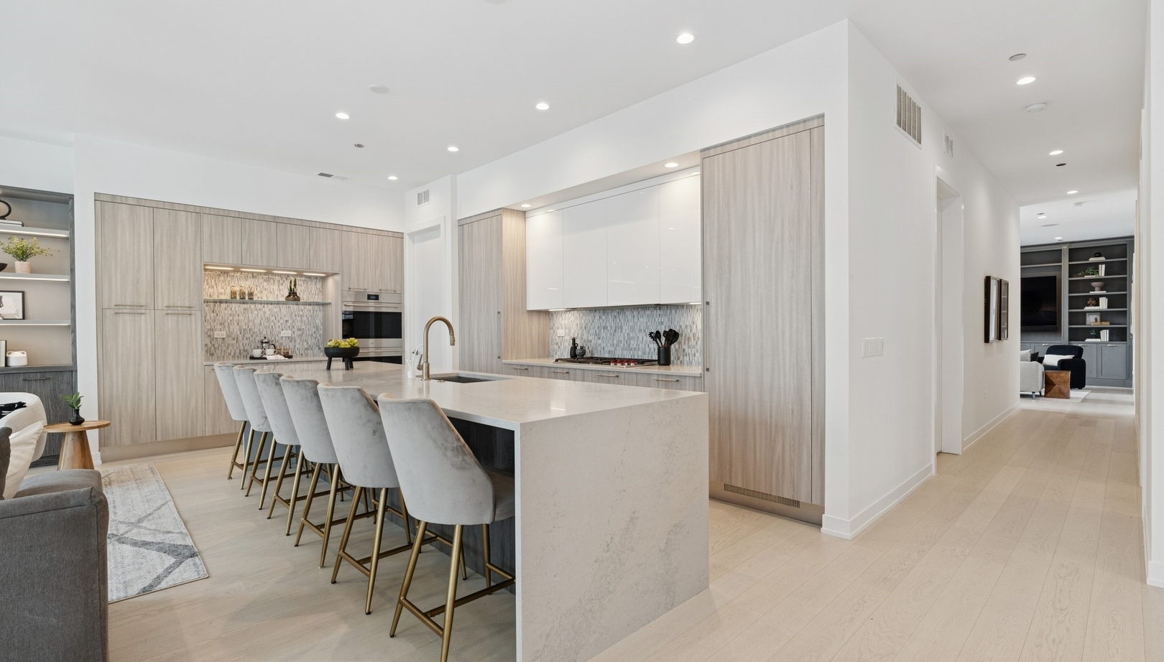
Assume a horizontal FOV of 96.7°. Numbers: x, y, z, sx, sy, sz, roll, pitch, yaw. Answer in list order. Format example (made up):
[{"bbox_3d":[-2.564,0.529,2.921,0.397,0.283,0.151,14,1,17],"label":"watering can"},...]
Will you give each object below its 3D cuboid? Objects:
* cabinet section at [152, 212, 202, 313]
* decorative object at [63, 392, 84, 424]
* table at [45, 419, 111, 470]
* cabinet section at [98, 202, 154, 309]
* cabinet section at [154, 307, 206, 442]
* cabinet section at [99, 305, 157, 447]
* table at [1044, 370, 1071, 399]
[{"bbox_3d":[-4.275,-0.713,5.435,0.377,0.997,0.600,-1,1,-43],"label":"cabinet section"},{"bbox_3d":[-4.092,0.624,4.164,0.130,0.258,0.130,-1,0,-44],"label":"decorative object"},{"bbox_3d":[-4.003,0.992,4.115,0.380,0.490,0.380,-1,0,-44],"label":"table"},{"bbox_3d":[-4.549,-0.710,5.178,0.374,0.997,0.600,-1,1,-43],"label":"cabinet section"},{"bbox_3d":[-4.269,0.441,5.445,0.381,1.308,0.600,-1,1,-43],"label":"cabinet section"},{"bbox_3d":[-4.543,0.442,5.187,0.374,1.303,0.600,-1,1,-43],"label":"cabinet section"},{"bbox_3d":[8.196,0.913,8.905,0.320,0.470,0.315,-1,0,-44],"label":"table"}]

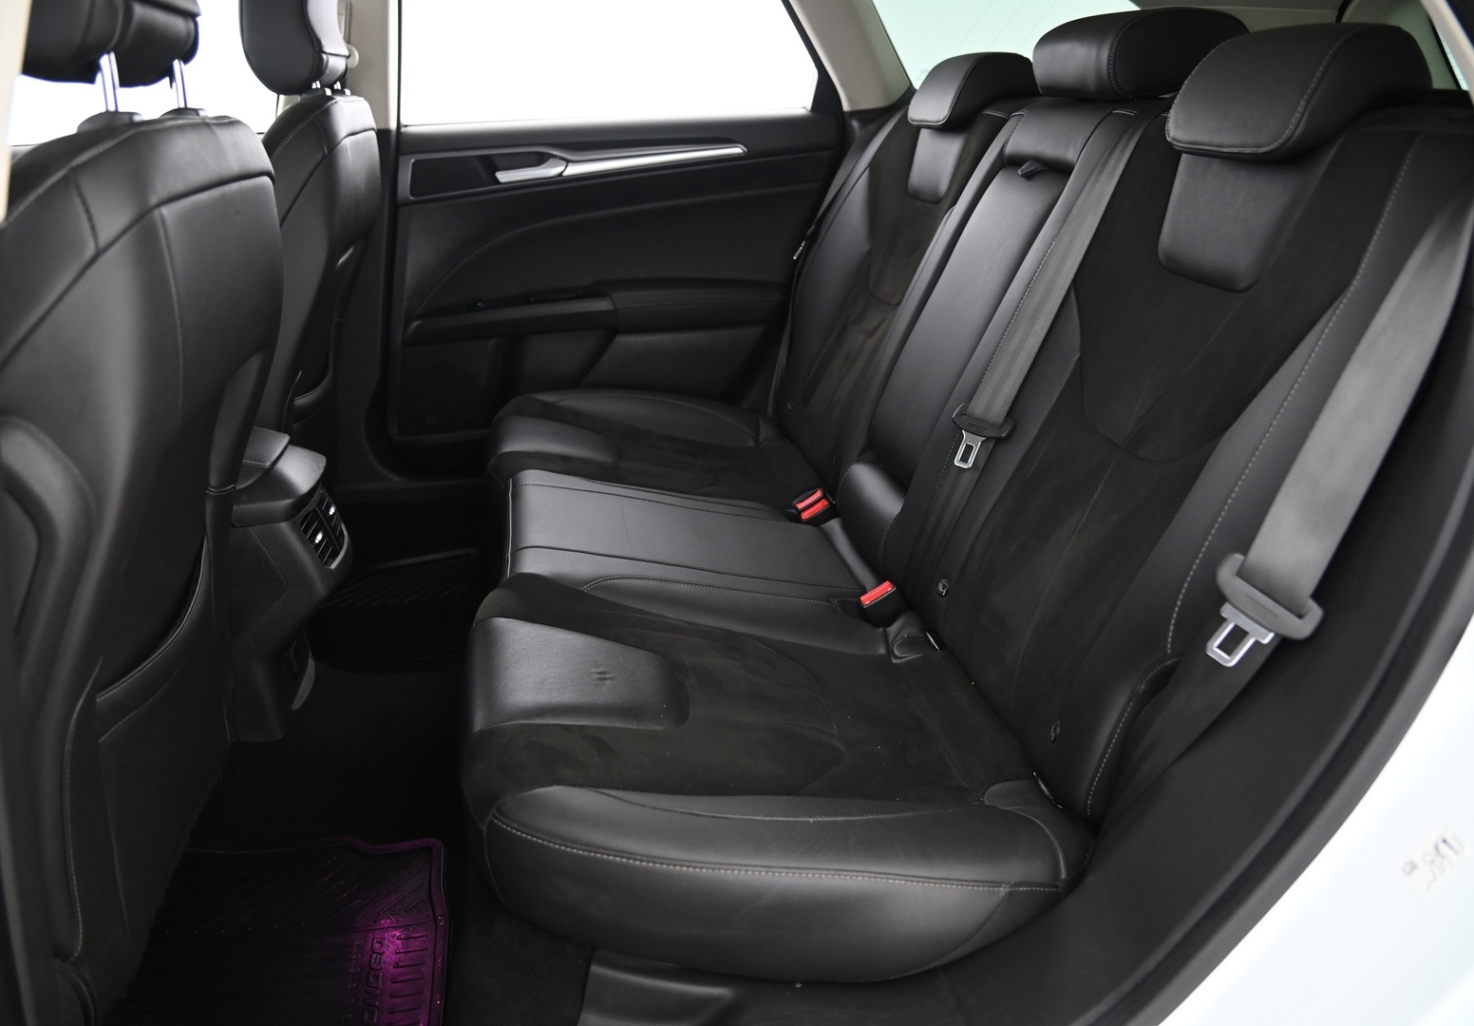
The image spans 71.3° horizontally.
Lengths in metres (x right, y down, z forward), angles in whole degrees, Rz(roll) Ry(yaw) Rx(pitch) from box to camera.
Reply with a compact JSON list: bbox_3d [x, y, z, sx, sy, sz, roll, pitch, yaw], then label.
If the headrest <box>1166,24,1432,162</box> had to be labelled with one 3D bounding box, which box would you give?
[{"bbox_3d":[0.494,-0.367,0.893,0.175,0.115,0.190,-5,23,-10],"label":"headrest"}]

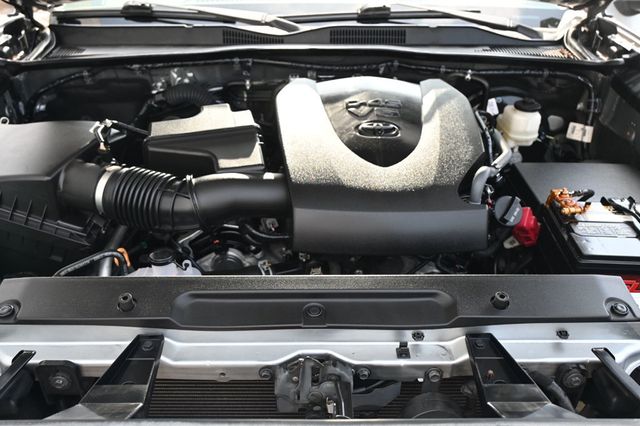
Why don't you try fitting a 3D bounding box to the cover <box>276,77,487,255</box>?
[{"bbox_3d":[0.120,-0.108,1.105,0.400,0.190,0.390,0,32,0],"label":"cover"}]

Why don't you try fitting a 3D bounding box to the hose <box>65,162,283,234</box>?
[{"bbox_3d":[-0.268,-0.030,1.048,0.450,0.110,0.135,0,32,0],"label":"hose"}]

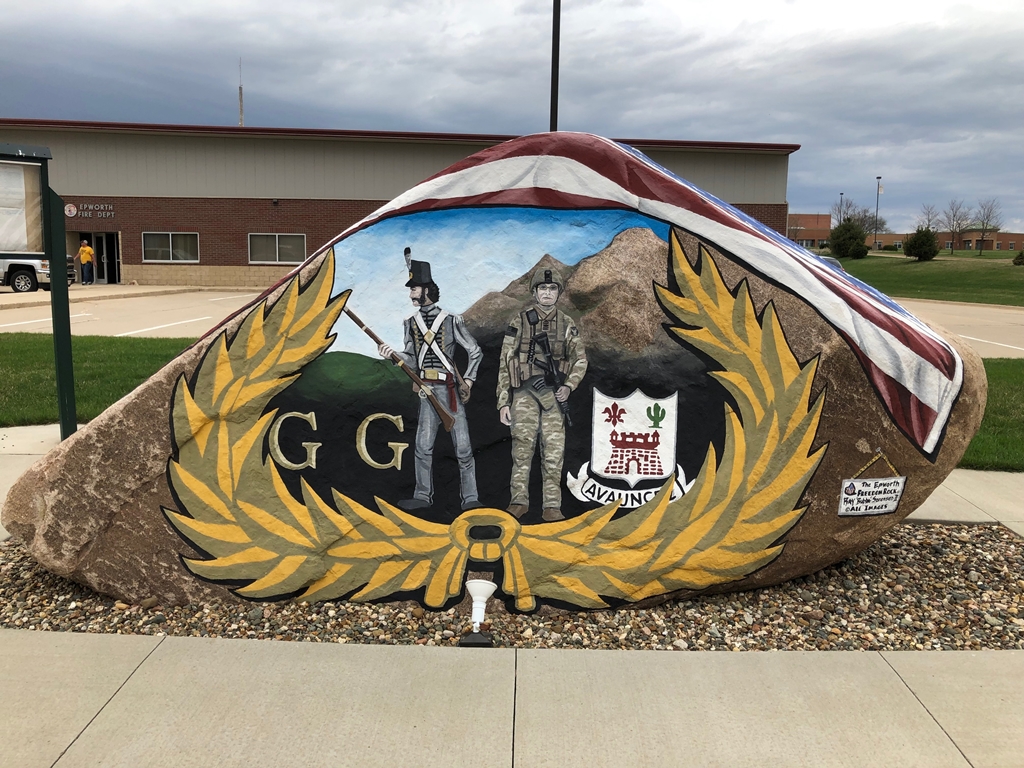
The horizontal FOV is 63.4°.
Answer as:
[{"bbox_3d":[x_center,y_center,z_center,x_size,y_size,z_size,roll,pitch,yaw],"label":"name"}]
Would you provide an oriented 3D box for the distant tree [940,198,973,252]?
[{"bbox_3d":[60.104,-21.263,112.000,3.894,7.640,3.894,4,7,28],"label":"distant tree"}]

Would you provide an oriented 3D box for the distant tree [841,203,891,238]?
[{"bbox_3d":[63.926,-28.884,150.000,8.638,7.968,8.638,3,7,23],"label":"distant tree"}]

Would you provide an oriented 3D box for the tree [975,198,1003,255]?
[{"bbox_3d":[64.431,-21.161,112.000,3.407,7.843,3.407,4,7,29],"label":"tree"}]

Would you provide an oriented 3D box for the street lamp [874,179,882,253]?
[{"bbox_3d":[39.795,-18.499,90.000,0.831,8.095,0.600,3,7,23],"label":"street lamp"}]

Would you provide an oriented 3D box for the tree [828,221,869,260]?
[{"bbox_3d":[26.813,-11.554,66.000,2.869,3.108,2.869,3,7,22],"label":"tree"}]

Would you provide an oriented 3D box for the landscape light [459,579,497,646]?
[{"bbox_3d":[-0.122,0.873,3.220,0.128,0.222,0.205,1,6,3],"label":"landscape light"}]

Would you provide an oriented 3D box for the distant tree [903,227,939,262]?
[{"bbox_3d":[32.550,-11.136,66.000,2.582,2.829,2.582,3,7,26],"label":"distant tree"}]

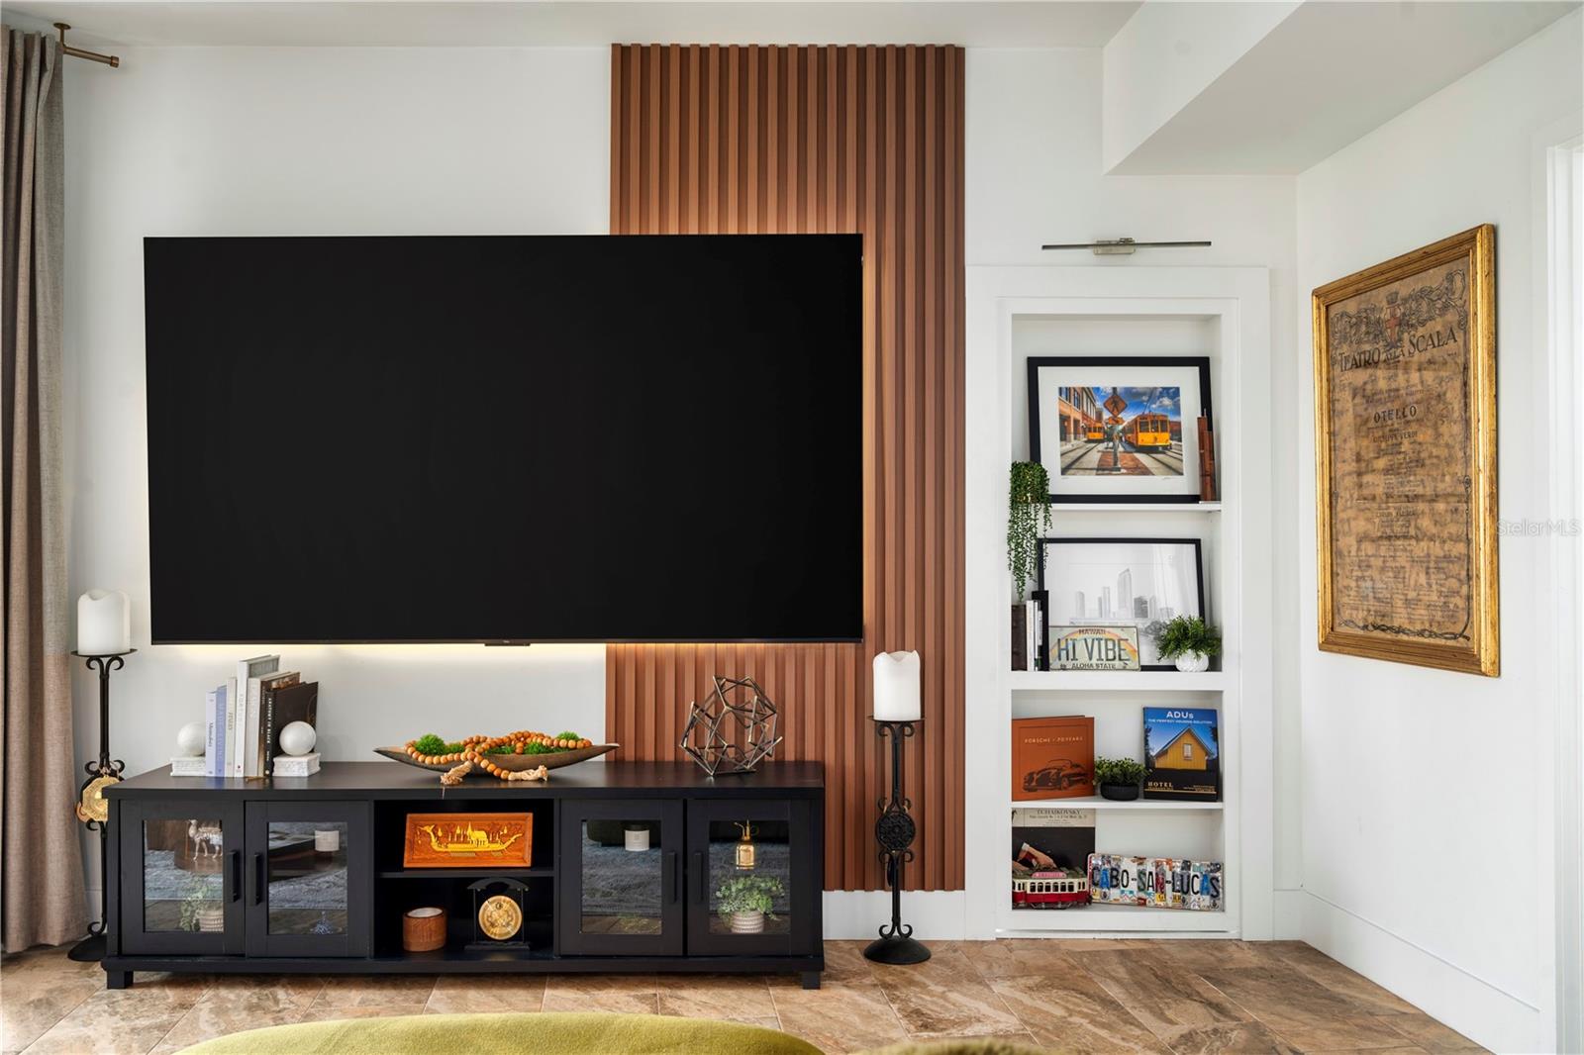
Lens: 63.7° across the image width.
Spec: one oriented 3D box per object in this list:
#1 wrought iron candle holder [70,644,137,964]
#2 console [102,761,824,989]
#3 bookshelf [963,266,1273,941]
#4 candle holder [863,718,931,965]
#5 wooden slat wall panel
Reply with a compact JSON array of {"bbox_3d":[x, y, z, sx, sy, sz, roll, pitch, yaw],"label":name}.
[{"bbox_3d":[-2.068,0.824,3.834,0.202,0.903,0.202,0,-1,0],"label":"wrought iron candle holder"},{"bbox_3d":[-0.902,0.996,3.714,1.982,0.555,0.425,0,-1,0],"label":"console"},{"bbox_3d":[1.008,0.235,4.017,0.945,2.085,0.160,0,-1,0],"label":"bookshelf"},{"bbox_3d":[0.315,0.926,3.828,0.202,0.699,0.202,0,-1,0],"label":"candle holder"},{"bbox_3d":[-0.015,-0.189,3.950,1.100,2.613,0.026,0,-1,0],"label":"wooden slat wall panel"}]

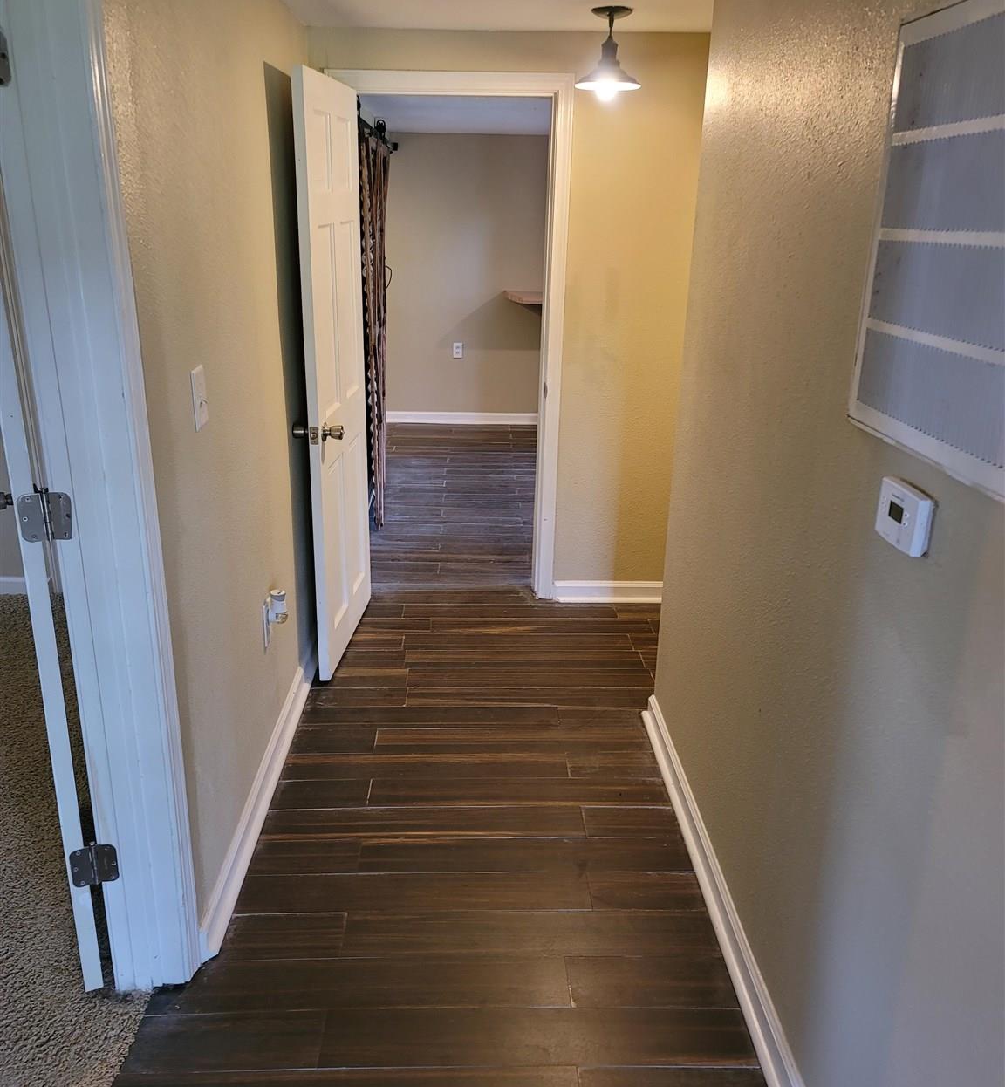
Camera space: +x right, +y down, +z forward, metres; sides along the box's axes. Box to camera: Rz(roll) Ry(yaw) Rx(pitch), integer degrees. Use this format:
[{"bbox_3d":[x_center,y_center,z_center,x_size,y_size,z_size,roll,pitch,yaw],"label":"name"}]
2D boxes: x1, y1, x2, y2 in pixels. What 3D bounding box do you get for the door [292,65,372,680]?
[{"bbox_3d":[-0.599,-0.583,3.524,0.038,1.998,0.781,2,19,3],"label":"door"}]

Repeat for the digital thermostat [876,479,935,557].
[{"bbox_3d":[0.566,-0.038,1.349,0.030,0.077,0.118,1,19,-2],"label":"digital thermostat"}]

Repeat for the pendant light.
[{"bbox_3d":[0.345,-1.556,3.087,0.213,0.265,0.213,1,19,-2],"label":"pendant light"}]

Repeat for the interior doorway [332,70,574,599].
[{"bbox_3d":[-0.212,-0.754,3.933,0.902,2.091,0.140,1,19,-2],"label":"interior doorway"}]

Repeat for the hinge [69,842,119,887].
[{"bbox_3d":[-0.839,0.667,1.998,0.088,0.091,0.018,-3,20,-12],"label":"hinge"}]

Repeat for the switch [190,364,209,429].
[{"bbox_3d":[-0.656,-0.316,2.113,0.012,0.128,0.081,1,19,-2],"label":"switch"}]

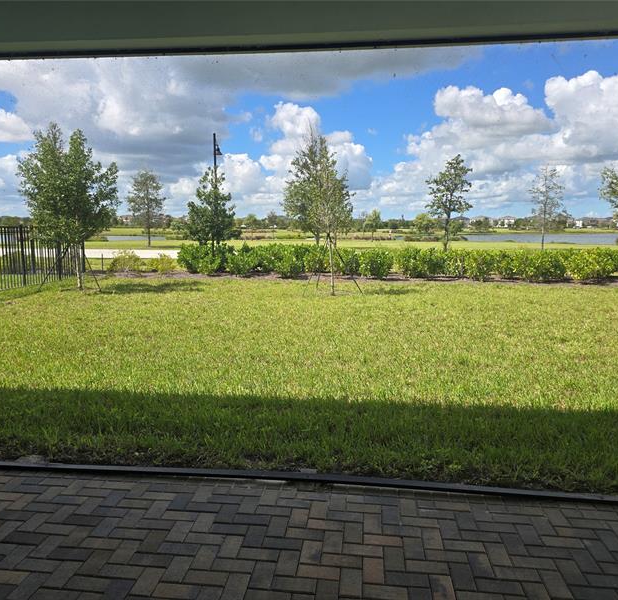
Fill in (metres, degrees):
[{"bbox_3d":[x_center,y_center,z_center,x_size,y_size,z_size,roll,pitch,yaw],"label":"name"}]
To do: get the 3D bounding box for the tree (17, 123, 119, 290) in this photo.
[{"bbox_3d":[-6.279,-2.362,13.599,2.610,4.205,2.479,-3,9,-24],"label":"tree"}]

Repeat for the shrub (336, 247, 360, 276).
[{"bbox_3d":[1.269,-1.253,17.522,0.857,0.974,0.902,2,8,10],"label":"shrub"}]

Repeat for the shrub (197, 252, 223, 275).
[{"bbox_3d":[-3.169,-1.170,17.102,0.812,0.714,0.850,2,8,9],"label":"shrub"}]

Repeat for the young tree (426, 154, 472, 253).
[{"bbox_3d":[9.822,-6.686,36.668,3.312,6.520,3.146,2,8,15],"label":"young tree"}]

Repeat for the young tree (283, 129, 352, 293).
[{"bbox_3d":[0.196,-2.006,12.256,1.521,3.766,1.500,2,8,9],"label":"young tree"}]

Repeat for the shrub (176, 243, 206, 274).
[{"bbox_3d":[-4.181,-1.455,18.752,1.058,0.990,1.027,2,8,10],"label":"shrub"}]

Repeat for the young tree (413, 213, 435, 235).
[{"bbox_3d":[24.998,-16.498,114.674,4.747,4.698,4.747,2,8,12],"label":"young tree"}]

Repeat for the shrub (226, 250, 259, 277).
[{"bbox_3d":[-2.121,-1.148,16.900,0.954,0.849,0.954,-1,8,-7],"label":"shrub"}]

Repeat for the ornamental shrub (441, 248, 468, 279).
[{"bbox_3d":[4.479,-1.127,16.362,0.776,0.914,0.850,2,8,9],"label":"ornamental shrub"}]

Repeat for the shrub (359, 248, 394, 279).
[{"bbox_3d":[2.091,-1.113,16.387,1.048,0.947,1.048,1,8,7],"label":"shrub"}]

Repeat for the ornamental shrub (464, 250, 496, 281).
[{"bbox_3d":[5.136,-1.026,15.943,0.960,0.916,0.960,3,8,18],"label":"ornamental shrub"}]

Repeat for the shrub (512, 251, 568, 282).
[{"bbox_3d":[7.007,-1.022,16.088,1.634,0.969,1.178,2,8,10],"label":"shrub"}]

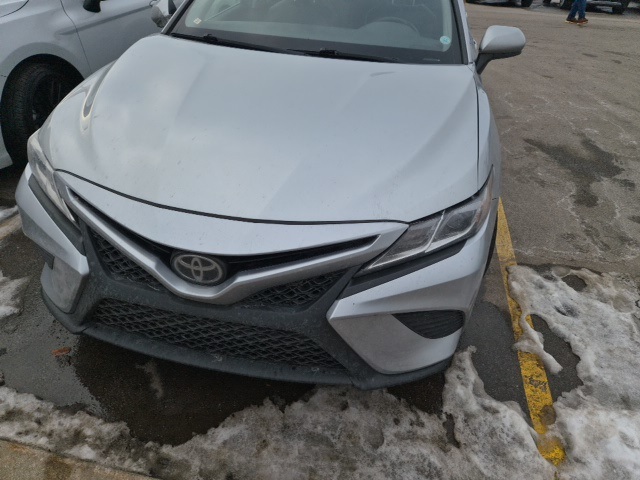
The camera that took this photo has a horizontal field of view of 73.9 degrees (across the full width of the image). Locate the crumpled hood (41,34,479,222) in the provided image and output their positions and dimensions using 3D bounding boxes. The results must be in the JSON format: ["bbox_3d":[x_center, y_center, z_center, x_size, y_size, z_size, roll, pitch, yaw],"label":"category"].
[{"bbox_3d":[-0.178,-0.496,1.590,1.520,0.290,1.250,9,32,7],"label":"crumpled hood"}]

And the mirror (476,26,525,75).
[{"bbox_3d":[0.935,-0.981,2.191,0.210,0.210,0.170,9,32,7],"label":"mirror"}]

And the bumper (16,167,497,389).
[{"bbox_3d":[-0.279,0.038,1.450,1.800,0.550,0.610,9,32,7],"label":"bumper"}]

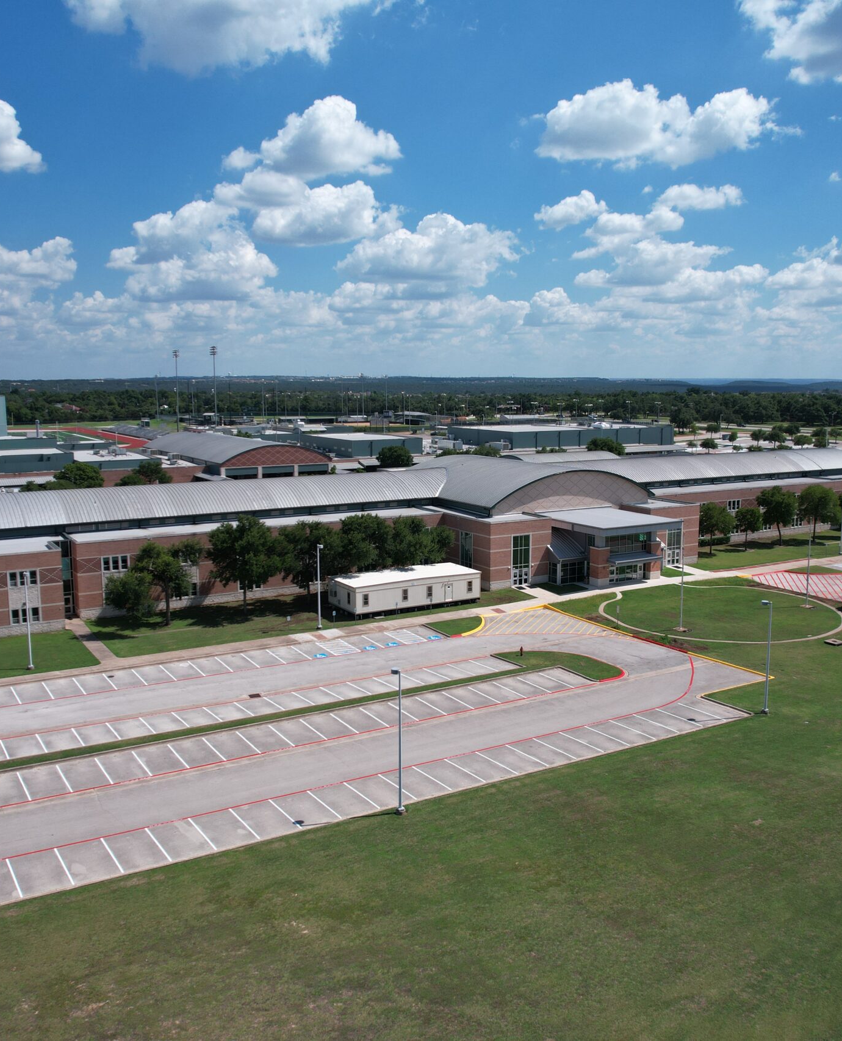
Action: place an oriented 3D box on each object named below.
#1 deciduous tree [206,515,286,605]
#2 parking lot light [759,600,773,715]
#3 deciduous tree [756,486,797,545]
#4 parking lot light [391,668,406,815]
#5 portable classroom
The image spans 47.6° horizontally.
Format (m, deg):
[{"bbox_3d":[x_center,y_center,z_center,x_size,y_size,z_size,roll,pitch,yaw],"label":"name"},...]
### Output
[{"bbox_3d":[-21.720,5.410,117.540,9.600,12.000,9.600,-2,8,-11],"label":"deciduous tree"},{"bbox_3d":[28.970,11.590,80.320,0.620,9.500,1.200,-5,10,-30],"label":"parking lot light"},{"bbox_3d":[61.580,-0.730,164.380,6.600,10.300,6.600,3,9,20],"label":"deciduous tree"},{"bbox_3d":[-1.450,14.330,61.820,0.620,9.500,1.200,-5,10,-30],"label":"parking lot light"},{"bbox_3d":[-1.880,8.900,123.090,18.290,3.800,7.300,-5,10,-30],"label":"portable classroom"}]

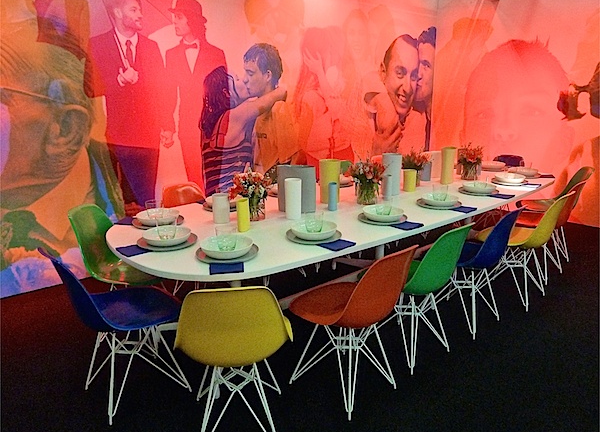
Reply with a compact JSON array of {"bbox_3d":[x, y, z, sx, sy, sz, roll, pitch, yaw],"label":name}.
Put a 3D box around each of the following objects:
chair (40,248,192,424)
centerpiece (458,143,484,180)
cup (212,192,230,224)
[{"bbox_3d":[-0.862,0.504,2.113,0.549,0.812,0.467,-14,20,-40],"label":"chair"},{"bbox_3d":[1.478,-0.472,3.744,0.207,0.305,0.197,-1,15,0],"label":"centerpiece"},{"bbox_3d":[-0.465,-0.044,2.567,0.096,0.163,0.096,-1,15,0],"label":"cup"}]

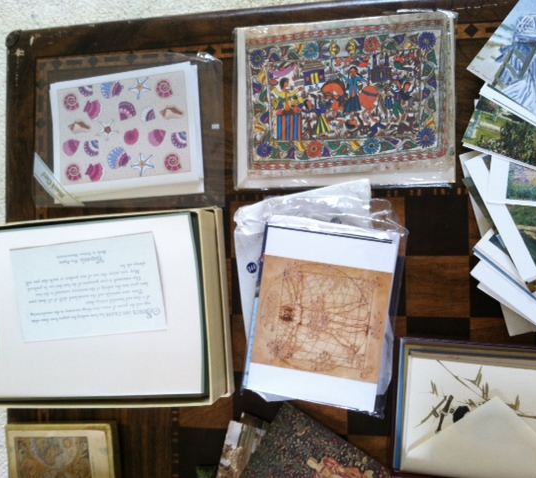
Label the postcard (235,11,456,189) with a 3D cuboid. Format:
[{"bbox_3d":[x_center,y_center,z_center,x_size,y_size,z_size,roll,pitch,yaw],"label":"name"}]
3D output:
[{"bbox_3d":[0.063,-0.113,0.542,0.181,0.010,0.138,-1,89,12],"label":"postcard"}]

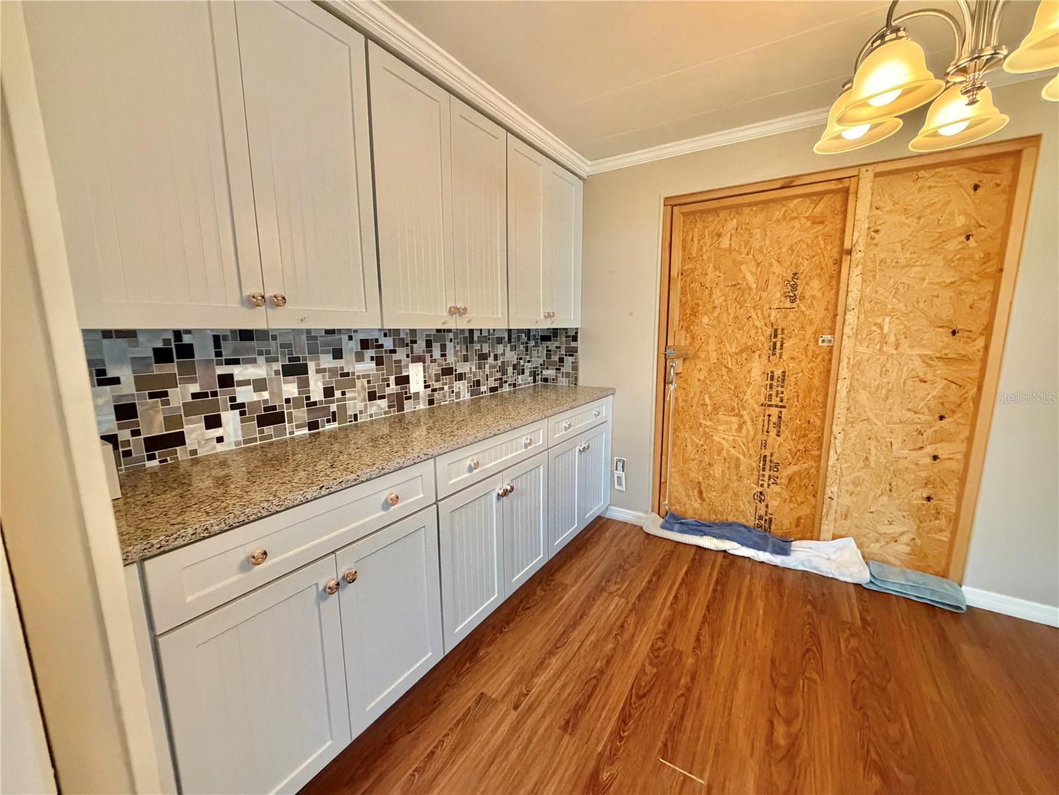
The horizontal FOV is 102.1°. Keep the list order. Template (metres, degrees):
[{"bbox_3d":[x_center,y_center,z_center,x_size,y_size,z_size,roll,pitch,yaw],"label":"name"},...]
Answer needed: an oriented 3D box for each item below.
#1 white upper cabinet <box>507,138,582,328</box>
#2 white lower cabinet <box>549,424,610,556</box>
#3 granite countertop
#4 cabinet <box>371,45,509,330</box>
[{"bbox_3d":[-0.015,-0.888,2.567,0.321,0.933,0.840,6,11,32],"label":"white upper cabinet"},{"bbox_3d":[0.087,0.476,2.714,0.571,0.600,0.857,6,11,32],"label":"white lower cabinet"},{"bbox_3d":[-0.343,0.107,1.963,0.579,0.035,2.469,6,11,32],"label":"granite countertop"},{"bbox_3d":[-0.453,-0.777,1.891,0.321,0.933,0.786,6,11,32],"label":"cabinet"}]

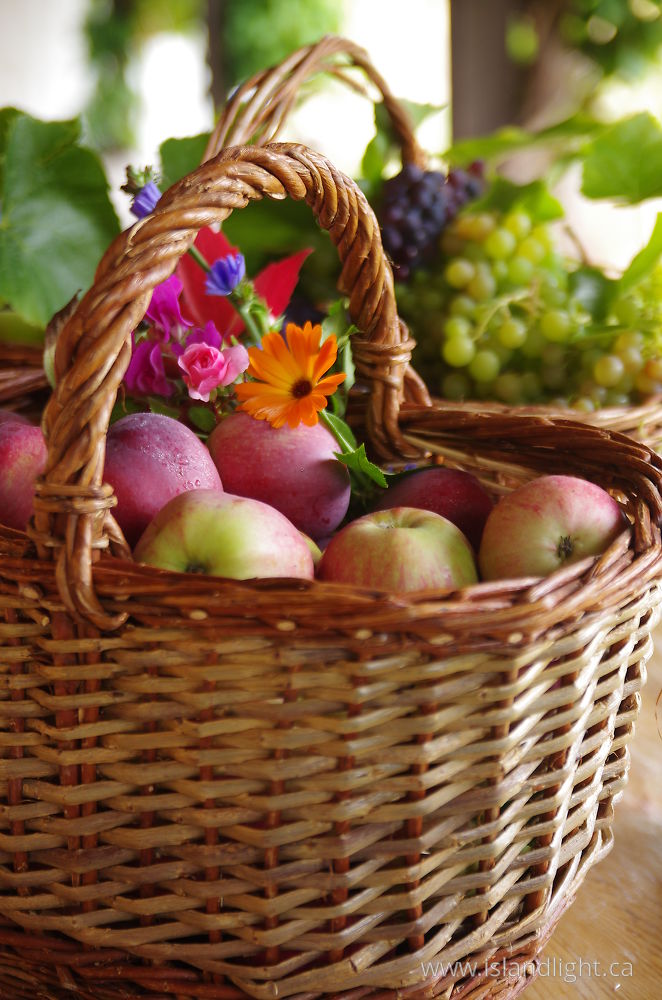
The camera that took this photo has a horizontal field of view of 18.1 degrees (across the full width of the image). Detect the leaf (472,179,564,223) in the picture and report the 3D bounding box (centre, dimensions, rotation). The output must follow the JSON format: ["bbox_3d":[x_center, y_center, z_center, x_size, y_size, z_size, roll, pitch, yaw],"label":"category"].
[{"bbox_3d":[0.114,-0.181,1.260,0.057,0.027,0.050,0,16,0],"label":"leaf"}]

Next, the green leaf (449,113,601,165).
[{"bbox_3d":[0.124,-0.231,1.330,0.100,0.033,0.075,0,16,0],"label":"green leaf"}]

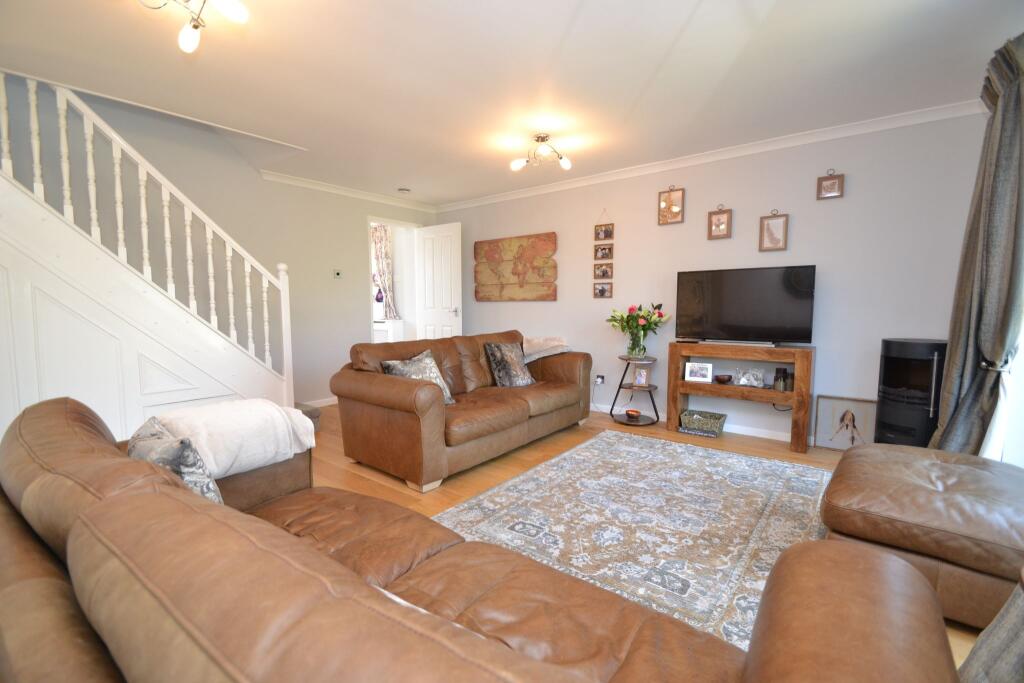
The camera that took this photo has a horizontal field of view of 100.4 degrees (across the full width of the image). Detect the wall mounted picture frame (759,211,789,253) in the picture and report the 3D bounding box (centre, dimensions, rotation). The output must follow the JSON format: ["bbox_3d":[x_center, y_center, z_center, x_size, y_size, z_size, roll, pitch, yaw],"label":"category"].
[{"bbox_3d":[1.981,-0.825,3.231,0.184,0.269,0.020,4,6,37],"label":"wall mounted picture frame"}]

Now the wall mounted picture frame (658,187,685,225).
[{"bbox_3d":[1.369,-1.161,3.669,0.216,0.296,0.020,4,6,37],"label":"wall mounted picture frame"}]

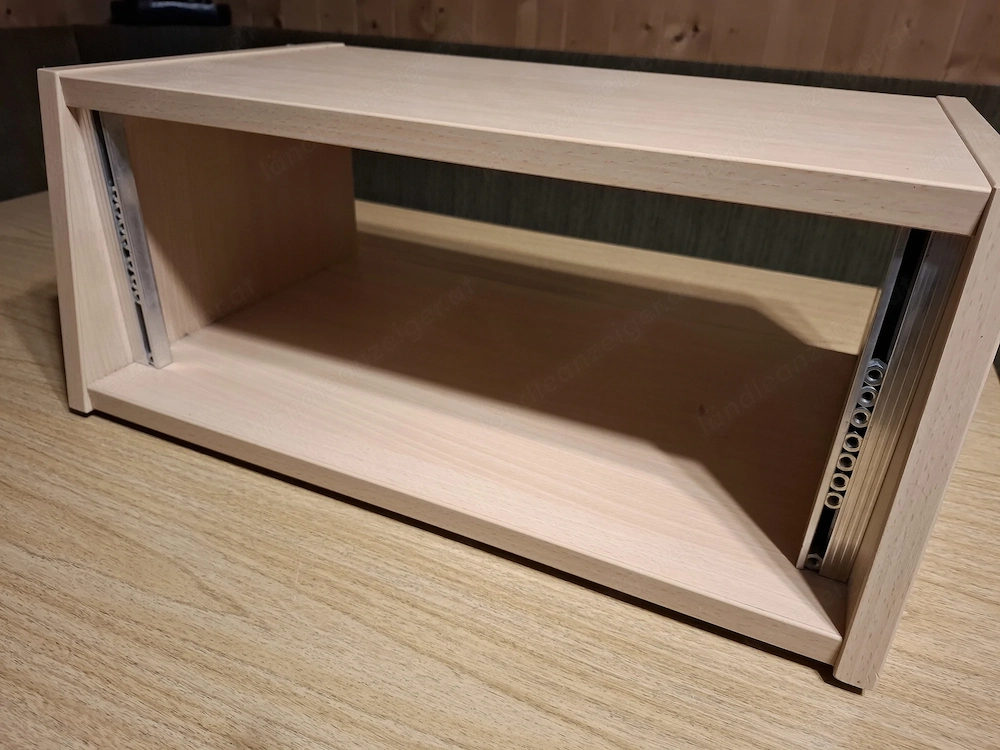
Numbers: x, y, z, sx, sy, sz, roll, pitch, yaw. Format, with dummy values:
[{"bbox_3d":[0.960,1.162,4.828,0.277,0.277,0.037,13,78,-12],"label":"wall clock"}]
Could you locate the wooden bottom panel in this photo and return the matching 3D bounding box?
[{"bbox_3d":[-0.006,0.001,0.509,0.488,0.018,0.306,14,33,20],"label":"wooden bottom panel"}]

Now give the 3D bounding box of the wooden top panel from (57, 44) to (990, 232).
[{"bbox_3d":[0.009,-0.176,0.428,0.488,0.018,0.262,14,33,20],"label":"wooden top panel"}]

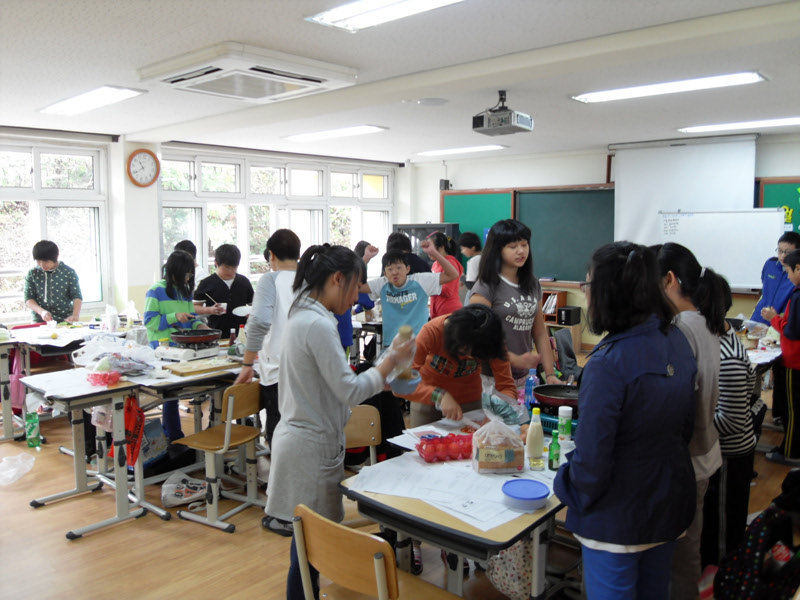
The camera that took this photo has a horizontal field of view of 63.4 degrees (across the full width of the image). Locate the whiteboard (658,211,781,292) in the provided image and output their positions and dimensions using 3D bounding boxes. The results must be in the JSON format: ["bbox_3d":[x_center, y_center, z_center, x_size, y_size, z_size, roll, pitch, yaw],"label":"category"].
[{"bbox_3d":[3.508,-0.553,7.168,1.290,0.860,0.050,7,9,43],"label":"whiteboard"}]

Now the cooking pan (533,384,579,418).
[{"bbox_3d":[0.744,0.430,2.888,0.300,0.060,0.340,2,7,12],"label":"cooking pan"}]

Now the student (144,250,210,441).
[{"bbox_3d":[-1.651,0.345,4.843,0.400,1.430,0.380,6,10,42],"label":"student"}]

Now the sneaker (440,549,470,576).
[{"bbox_3d":[0.270,1.233,3.133,0.090,0.096,0.240,-1,7,-12],"label":"sneaker"}]

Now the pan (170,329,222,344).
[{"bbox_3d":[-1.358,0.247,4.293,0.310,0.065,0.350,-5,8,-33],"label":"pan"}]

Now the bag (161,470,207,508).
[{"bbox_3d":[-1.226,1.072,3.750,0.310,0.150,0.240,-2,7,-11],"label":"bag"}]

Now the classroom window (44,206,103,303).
[{"bbox_3d":[-3.019,-0.408,5.995,0.060,0.900,0.550,6,9,39],"label":"classroom window"}]

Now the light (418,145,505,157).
[{"bbox_3d":[0.683,-1.707,7.533,1.260,0.080,0.310,6,9,39],"label":"light"}]

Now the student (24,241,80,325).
[{"bbox_3d":[-2.954,0.232,5.528,0.440,1.480,0.340,-2,7,-16],"label":"student"}]

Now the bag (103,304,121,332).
[{"bbox_3d":[-2.385,0.148,5.336,0.140,0.210,0.120,0,7,0],"label":"bag"}]

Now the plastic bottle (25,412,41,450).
[{"bbox_3d":[-2.698,0.924,4.752,0.095,0.300,0.095,-3,8,-22],"label":"plastic bottle"}]

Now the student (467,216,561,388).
[{"bbox_3d":[0.557,0.416,3.120,0.440,1.600,0.290,-5,9,-33],"label":"student"}]

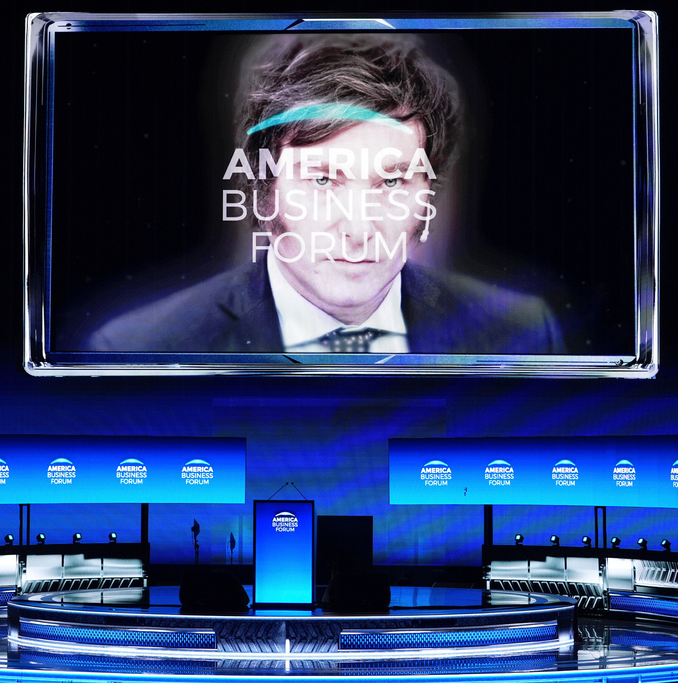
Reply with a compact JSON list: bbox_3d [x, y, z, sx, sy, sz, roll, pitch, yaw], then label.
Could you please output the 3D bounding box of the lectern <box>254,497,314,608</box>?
[{"bbox_3d":[-0.639,2.546,27.400,0.720,1.261,0.500,0,-3,2],"label":"lectern"}]

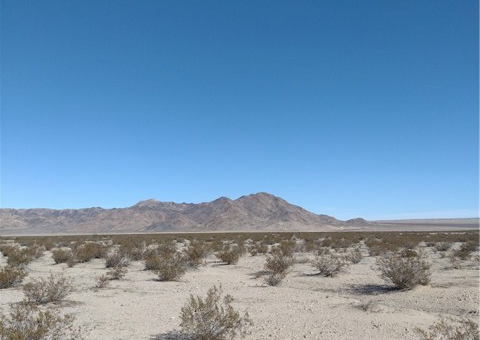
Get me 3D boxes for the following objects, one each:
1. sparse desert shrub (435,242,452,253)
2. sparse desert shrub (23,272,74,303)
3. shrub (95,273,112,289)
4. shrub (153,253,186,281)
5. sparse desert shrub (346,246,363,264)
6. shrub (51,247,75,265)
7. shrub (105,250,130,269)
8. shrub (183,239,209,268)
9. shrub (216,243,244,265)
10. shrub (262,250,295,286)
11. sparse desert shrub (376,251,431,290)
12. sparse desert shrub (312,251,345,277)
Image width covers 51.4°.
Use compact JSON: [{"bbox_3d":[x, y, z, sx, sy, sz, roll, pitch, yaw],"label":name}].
[{"bbox_3d":[15.305,5.818,37.598,1.354,0.707,1.286,-3,-8,22],"label":"sparse desert shrub"},{"bbox_3d":[-4.526,2.790,11.833,1.228,0.707,1.167,2,-8,-20],"label":"sparse desert shrub"},{"bbox_3d":[-4.031,3.259,14.812,0.515,0.463,0.474,-1,-7,0],"label":"shrub"},{"bbox_3d":[-2.408,3.300,17.188,1.124,0.935,1.034,-1,-7,0],"label":"shrub"},{"bbox_3d":[5.677,4.238,24.822,0.794,0.859,0.754,-2,-7,13],"label":"sparse desert shrub"},{"bbox_3d":[-9.473,4.563,26.811,1.242,0.941,1.143,-1,-7,0],"label":"shrub"},{"bbox_3d":[-5.847,4.213,23.865,1.240,0.909,1.178,1,-7,-14],"label":"shrub"},{"bbox_3d":[-2.024,3.797,22.834,1.144,1.333,1.052,-1,-7,0],"label":"shrub"},{"bbox_3d":[-0.489,4.258,25.464,1.424,1.108,1.353,0,-7,-1],"label":"shrub"},{"bbox_3d":[1.136,2.931,14.956,0.920,1.046,0.847,-1,-7,0],"label":"shrub"},{"bbox_3d":[4.579,2.800,14.062,1.514,1.052,1.438,-3,-8,17],"label":"sparse desert shrub"},{"bbox_3d":[3.175,3.367,18.099,1.115,0.915,1.026,-1,-7,0],"label":"sparse desert shrub"}]

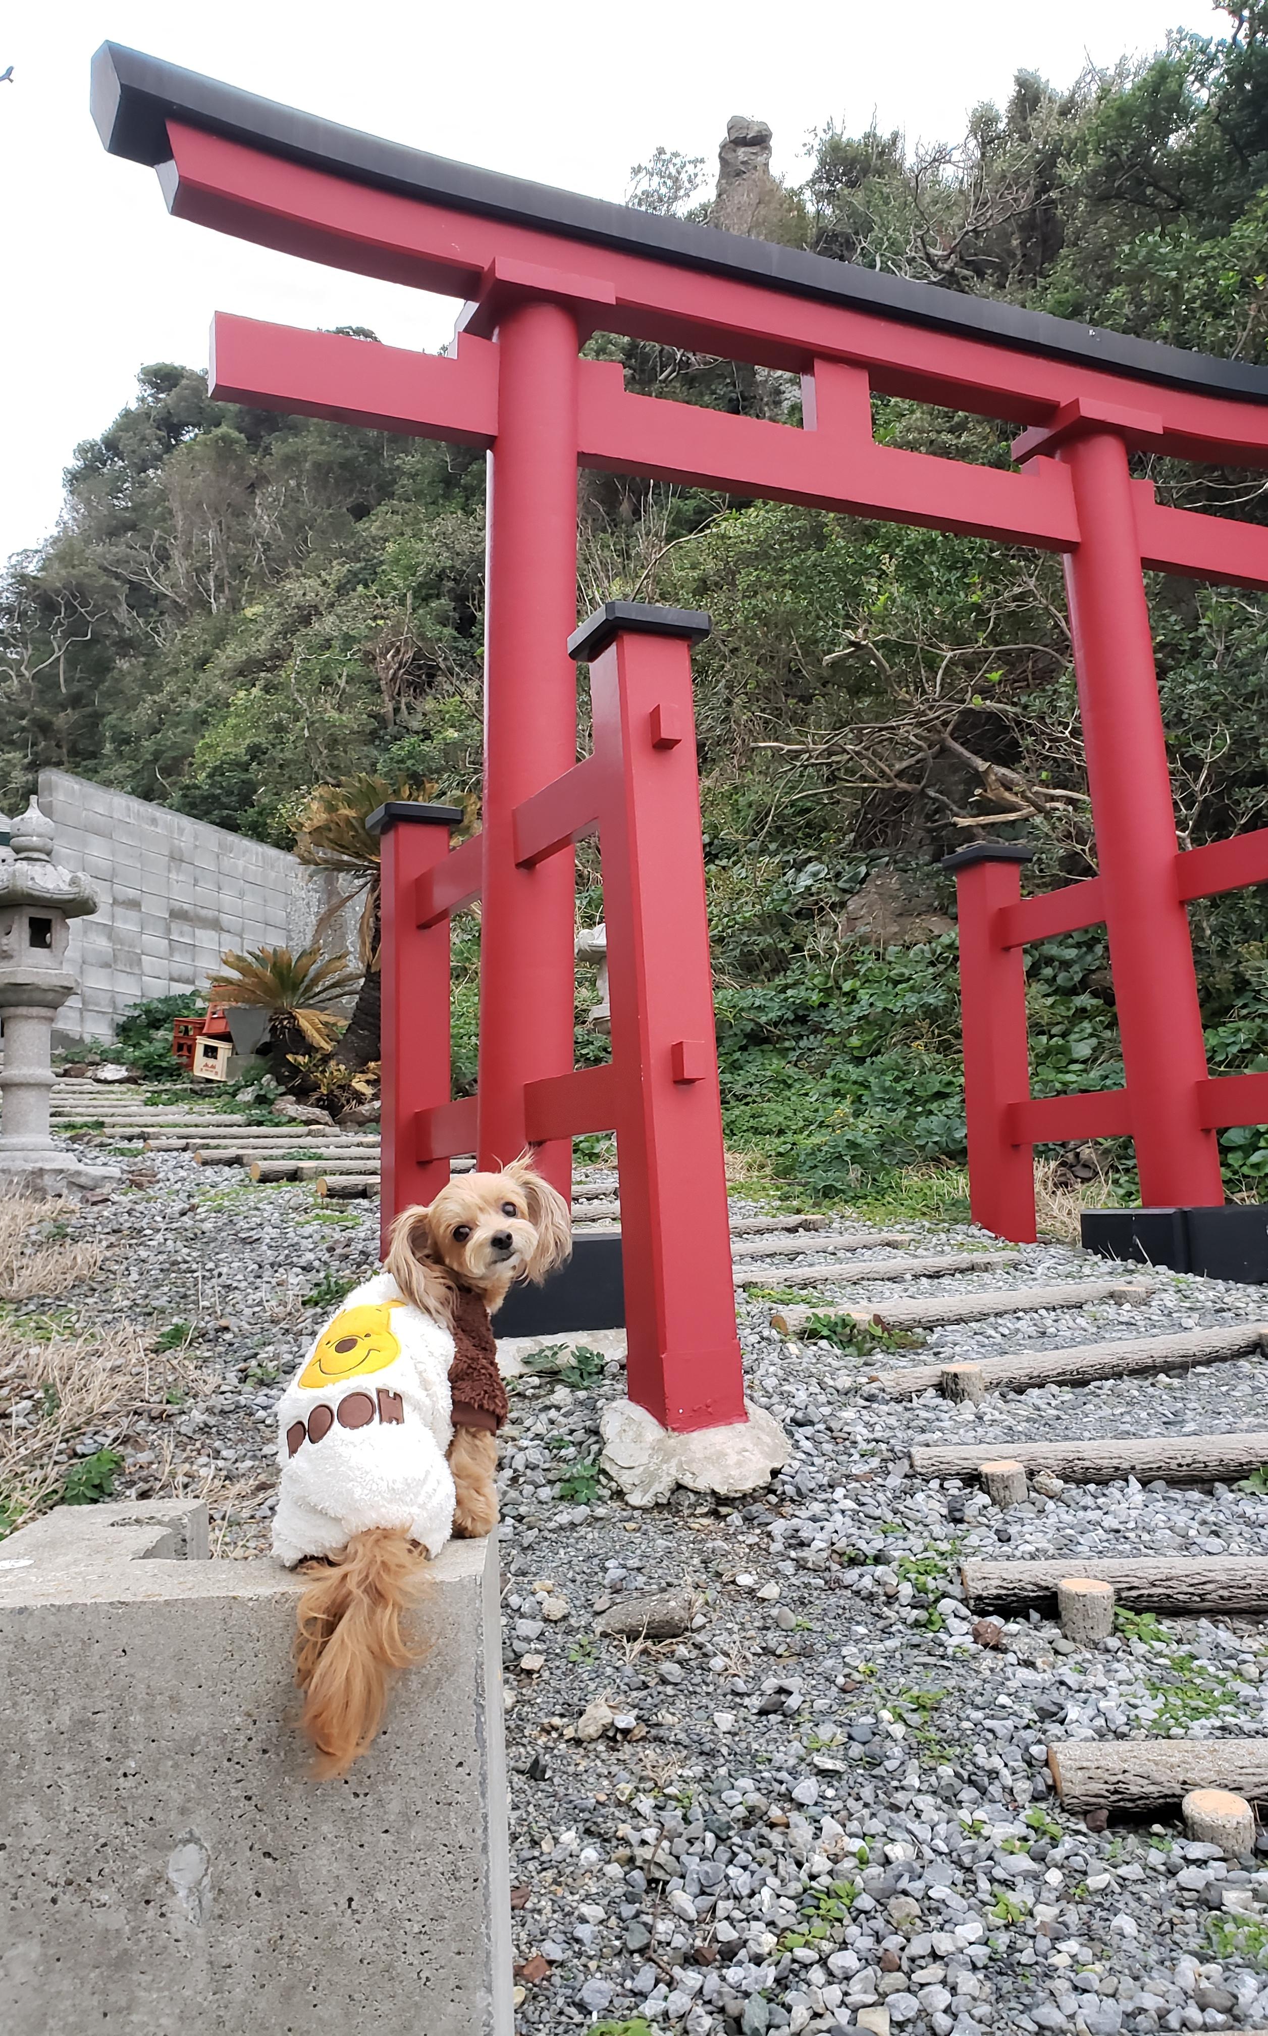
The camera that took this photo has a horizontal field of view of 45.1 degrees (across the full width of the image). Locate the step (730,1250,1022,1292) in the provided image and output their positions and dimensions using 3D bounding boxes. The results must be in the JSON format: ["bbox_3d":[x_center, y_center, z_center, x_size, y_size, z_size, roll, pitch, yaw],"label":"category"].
[{"bbox_3d":[0.696,0.764,4.630,1.198,0.073,0.085,1,-8,-27],"label":"step"}]

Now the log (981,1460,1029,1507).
[{"bbox_3d":[0.782,0.981,3.220,0.093,0.075,0.093,-2,-7,0],"label":"log"}]

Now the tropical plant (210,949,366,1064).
[{"bbox_3d":[-2.306,-0.068,10.100,1.020,0.820,1.000,-1,-7,-11],"label":"tropical plant"}]

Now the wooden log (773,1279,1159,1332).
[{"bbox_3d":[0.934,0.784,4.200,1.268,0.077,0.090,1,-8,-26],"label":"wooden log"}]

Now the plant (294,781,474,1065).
[{"bbox_3d":[-1.682,-0.654,10.400,1.250,2.000,1.200,-1,-7,-11],"label":"plant"}]

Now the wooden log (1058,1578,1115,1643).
[{"bbox_3d":[0.794,1.038,2.680,0.094,0.090,0.094,-2,-7,0],"label":"wooden log"}]

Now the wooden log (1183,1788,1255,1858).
[{"bbox_3d":[0.814,1.121,2.130,0.094,0.065,0.094,-2,-7,0],"label":"wooden log"}]

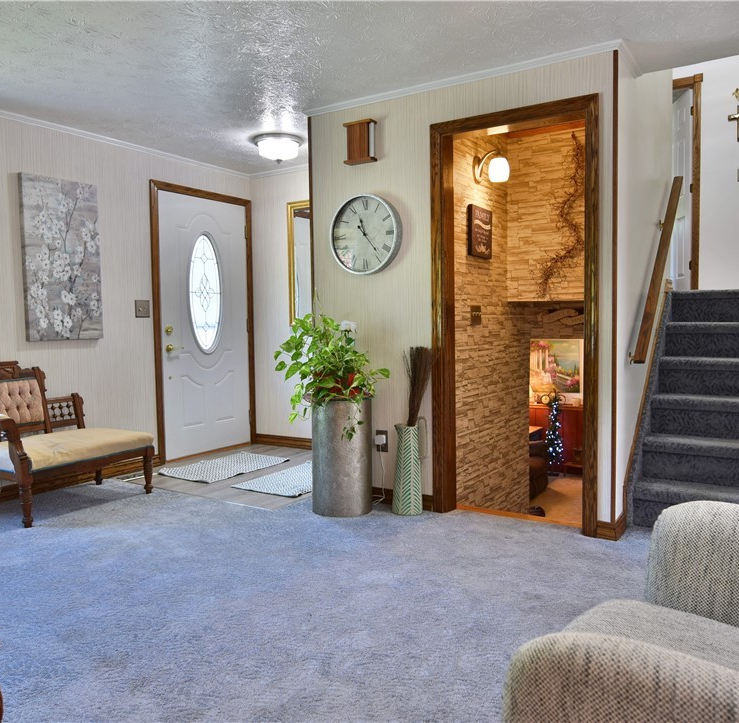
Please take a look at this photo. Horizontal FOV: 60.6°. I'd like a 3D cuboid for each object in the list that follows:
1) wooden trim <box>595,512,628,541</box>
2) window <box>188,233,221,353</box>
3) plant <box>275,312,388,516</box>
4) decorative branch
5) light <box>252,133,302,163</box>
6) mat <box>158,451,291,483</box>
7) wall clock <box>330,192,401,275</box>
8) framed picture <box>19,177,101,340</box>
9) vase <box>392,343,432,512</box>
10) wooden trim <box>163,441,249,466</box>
[{"bbox_3d":[1.172,0.788,3.058,0.090,0.086,0.203,1,5,34],"label":"wooden trim"},{"bbox_3d":[-1.321,-0.544,5.131,0.035,0.950,0.340,2,4,35],"label":"window"},{"bbox_3d":[-0.209,0.277,3.508,0.560,1.100,0.480,1,5,33],"label":"plant"},{"bbox_3d":[1.172,-0.896,3.912,0.340,0.990,0.100,1,5,33],"label":"decorative branch"},{"bbox_3d":[-0.660,-1.499,4.522,0.355,0.160,0.355,-1,3,0],"label":"light"},{"bbox_3d":[-1.055,0.773,4.704,0.530,0.013,0.845,2,4,35],"label":"mat"},{"bbox_3d":[-0.024,-0.709,3.550,0.444,0.444,0.058,1,5,33],"label":"wall clock"},{"bbox_3d":[-1.991,-0.654,4.112,0.038,1.035,0.505,2,4,35],"label":"framed picture"},{"bbox_3d":[0.218,0.376,3.399,0.200,0.900,0.170,0,4,17],"label":"vase"},{"bbox_3d":[-1.293,0.741,5.178,0.035,0.030,0.900,2,4,35],"label":"wooden trim"}]

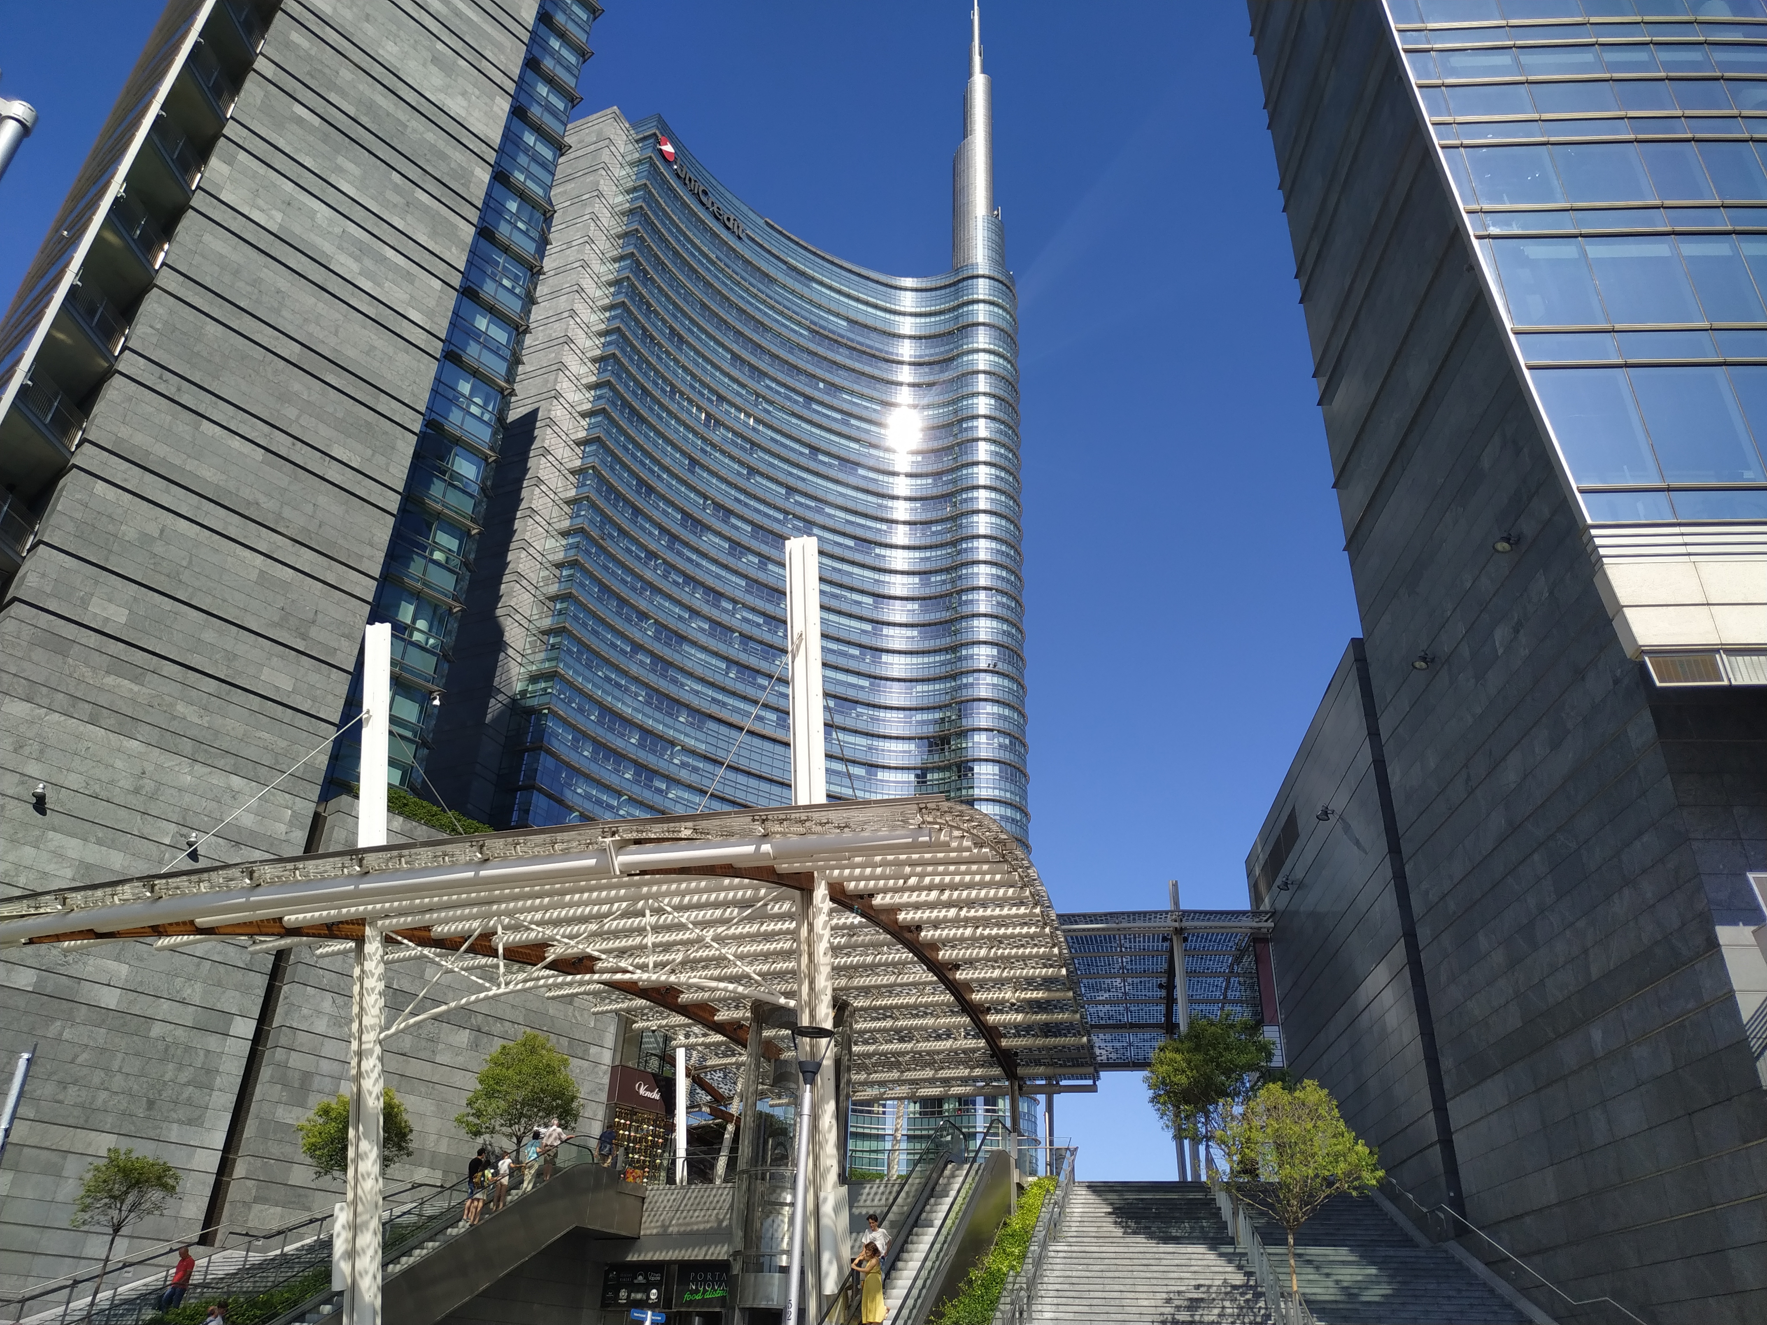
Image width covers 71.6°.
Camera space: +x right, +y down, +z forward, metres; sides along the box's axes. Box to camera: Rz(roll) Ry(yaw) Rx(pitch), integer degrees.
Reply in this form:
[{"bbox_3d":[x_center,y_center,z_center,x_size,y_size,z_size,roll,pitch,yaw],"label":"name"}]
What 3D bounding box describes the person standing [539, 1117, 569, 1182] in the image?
[{"bbox_3d":[-9.673,14.279,35.921,0.620,1.740,0.500,-13,-35,25],"label":"person standing"}]

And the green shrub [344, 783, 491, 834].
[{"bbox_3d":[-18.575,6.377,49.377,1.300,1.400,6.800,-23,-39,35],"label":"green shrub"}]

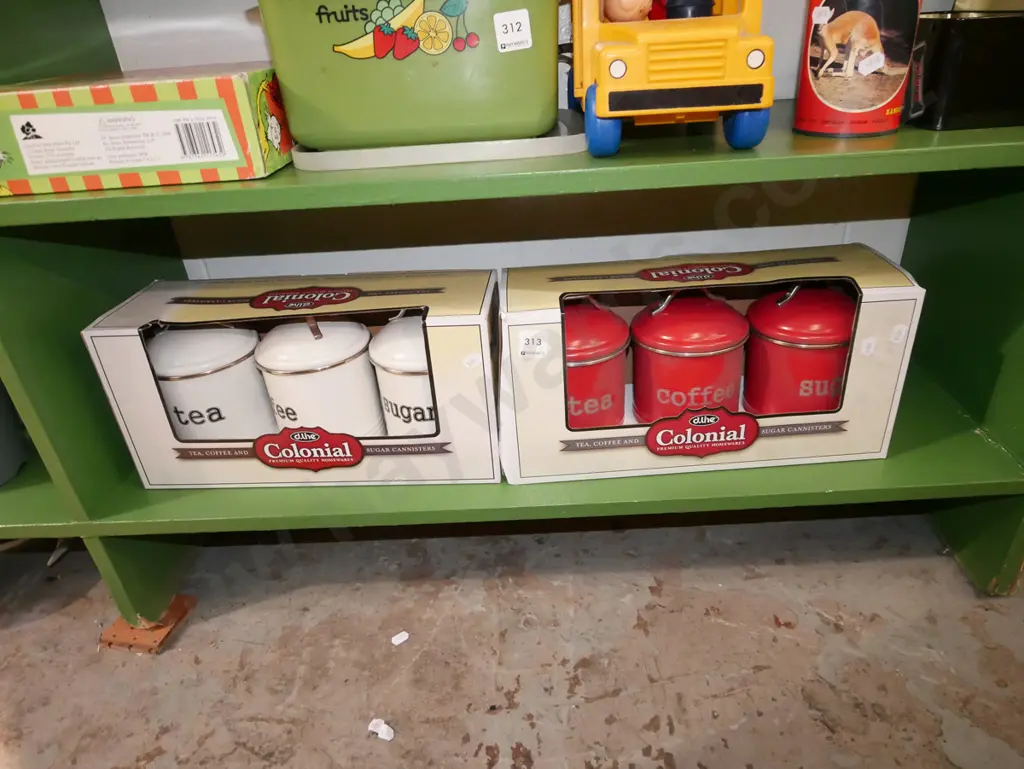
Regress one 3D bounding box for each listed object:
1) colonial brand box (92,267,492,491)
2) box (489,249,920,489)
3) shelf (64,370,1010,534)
[{"bbox_3d":[-0.191,-0.005,0.656,0.359,0.173,0.124,-1,29,4],"label":"colonial brand box"},{"bbox_3d":[0.174,-0.022,0.642,0.360,0.173,0.123,-4,29,0],"label":"box"},{"bbox_3d":[0.034,0.045,0.737,0.898,0.020,0.297,-3,29,2],"label":"shelf"}]

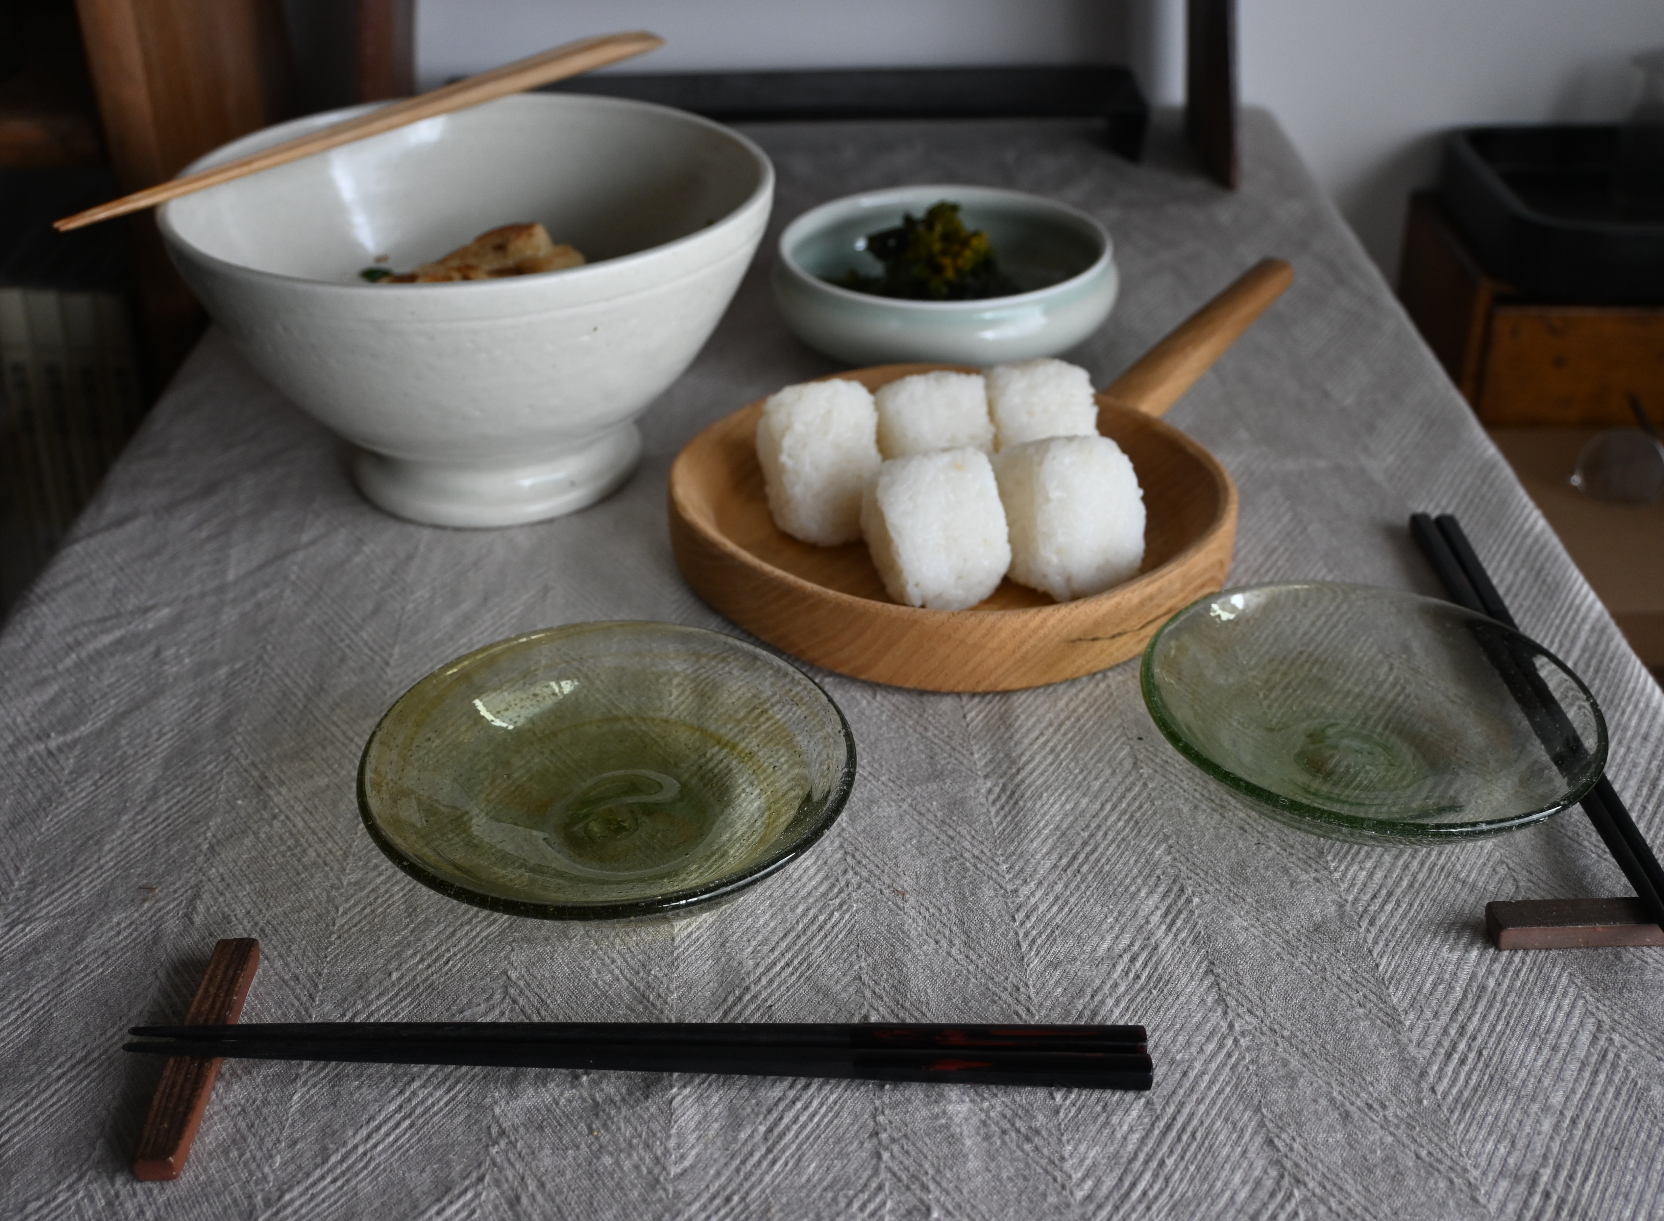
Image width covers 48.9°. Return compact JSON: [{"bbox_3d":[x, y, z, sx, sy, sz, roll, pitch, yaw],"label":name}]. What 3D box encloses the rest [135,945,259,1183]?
[{"bbox_3d":[-0.145,0.102,0.422,0.009,0.007,0.070,-1,31,-1],"label":"rest"}]

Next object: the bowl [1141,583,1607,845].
[{"bbox_3d":[0.148,0.035,0.509,0.124,0.025,0.124,0,31,0],"label":"bowl"}]

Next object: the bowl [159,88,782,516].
[{"bbox_3d":[-0.124,-0.103,0.660,0.208,0.108,0.208,-1,31,0],"label":"bowl"}]

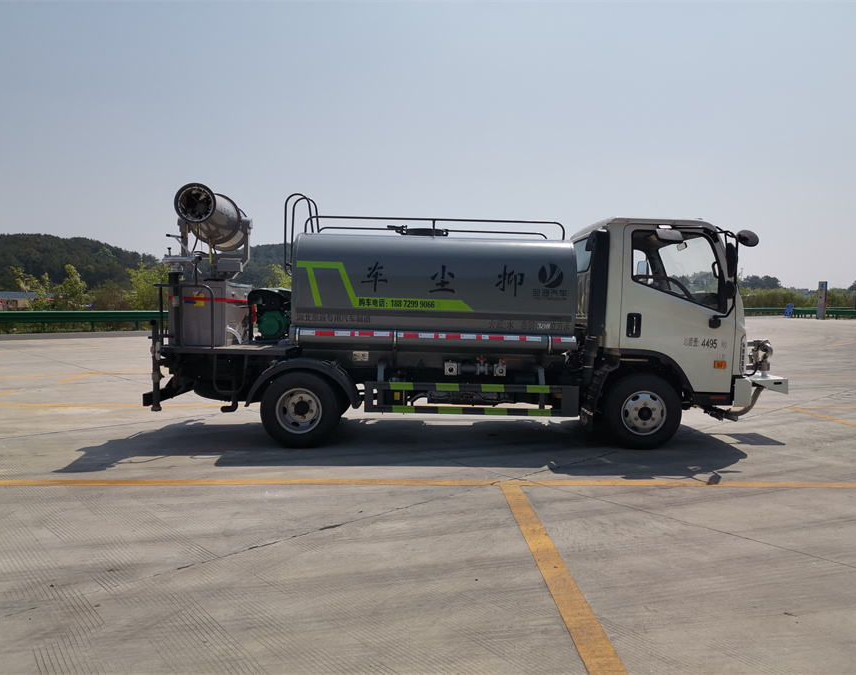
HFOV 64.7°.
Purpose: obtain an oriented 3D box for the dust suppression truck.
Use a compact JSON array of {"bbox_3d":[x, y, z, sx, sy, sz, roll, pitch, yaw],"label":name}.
[{"bbox_3d":[0.443,-0.275,7.517,6.450,2.660,2.100,1,3,-2],"label":"dust suppression truck"}]

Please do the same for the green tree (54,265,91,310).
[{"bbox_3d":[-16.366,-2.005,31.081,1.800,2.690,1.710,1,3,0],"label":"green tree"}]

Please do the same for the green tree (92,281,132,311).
[{"bbox_3d":[-14.573,-1.615,31.060,1.900,2.000,1.800,1,3,0],"label":"green tree"}]

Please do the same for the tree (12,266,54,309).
[{"bbox_3d":[-17.816,-1.925,30.577,1.950,2.560,1.850,1,3,0],"label":"tree"}]

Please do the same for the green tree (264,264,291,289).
[{"bbox_3d":[-6.935,-2.201,34.088,2.300,2.950,2.180,1,3,0],"label":"green tree"}]

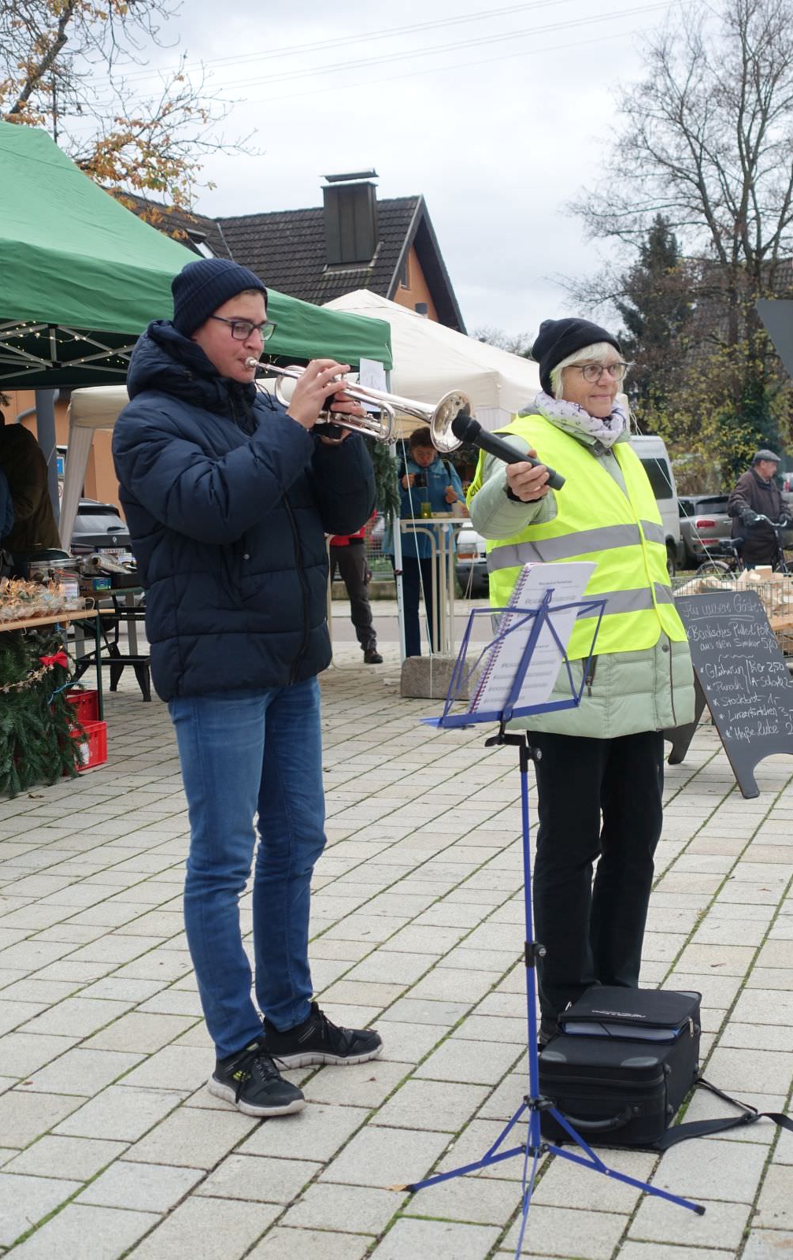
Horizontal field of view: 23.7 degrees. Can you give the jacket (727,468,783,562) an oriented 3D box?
[{"bbox_3d":[3.261,-1.036,17.000,0.450,0.880,0.560,3,6,44],"label":"jacket"}]

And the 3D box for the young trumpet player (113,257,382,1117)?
[{"bbox_3d":[-0.318,0.100,4.090,0.500,1.800,0.560,2,6,37],"label":"young trumpet player"}]

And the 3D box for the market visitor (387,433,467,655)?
[{"bbox_3d":[0.237,-0.611,13.600,0.550,1.720,0.400,-1,4,0],"label":"market visitor"}]

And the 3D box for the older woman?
[{"bbox_3d":[0.427,0.118,4.420,0.540,1.680,0.480,-6,6,-42],"label":"older woman"}]

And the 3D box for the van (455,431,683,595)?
[{"bbox_3d":[2.300,-1.420,23.800,1.920,2.080,5.000,0,5,16],"label":"van"}]

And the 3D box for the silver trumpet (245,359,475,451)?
[{"bbox_3d":[-0.109,-0.474,3.843,0.530,0.155,0.125,20,16,32],"label":"silver trumpet"}]

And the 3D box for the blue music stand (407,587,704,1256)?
[{"bbox_3d":[0.274,0.483,3.390,0.490,1.120,0.560,2,6,40],"label":"blue music stand"}]

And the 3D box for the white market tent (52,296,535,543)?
[{"bbox_3d":[-0.190,-1.105,13.750,3.050,2.700,3.050,0,5,21],"label":"white market tent"}]

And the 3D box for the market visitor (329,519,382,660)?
[{"bbox_3d":[-0.336,-0.632,13.900,0.540,1.740,0.400,-4,5,-30],"label":"market visitor"}]

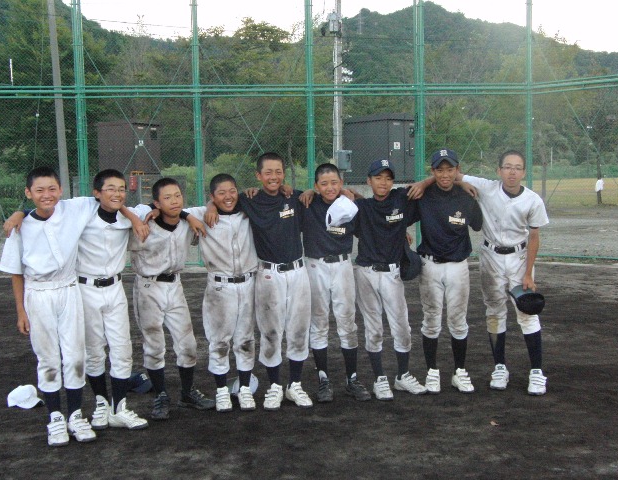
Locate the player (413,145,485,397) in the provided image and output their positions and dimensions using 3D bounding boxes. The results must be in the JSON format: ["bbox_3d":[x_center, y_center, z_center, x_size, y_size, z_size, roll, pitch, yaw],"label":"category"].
[{"bbox_3d":[0.964,0.202,5.746,0.540,1.659,0.400,0,5,8],"label":"player"}]

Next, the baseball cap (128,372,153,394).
[{"bbox_3d":[-1.220,0.994,5.894,0.250,0.130,0.180,2,6,35],"label":"baseball cap"}]

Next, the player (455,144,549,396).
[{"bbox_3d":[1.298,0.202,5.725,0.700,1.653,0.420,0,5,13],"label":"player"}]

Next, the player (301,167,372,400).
[{"bbox_3d":[0.185,0.271,5.590,0.520,1.576,0.400,-1,5,-2],"label":"player"}]

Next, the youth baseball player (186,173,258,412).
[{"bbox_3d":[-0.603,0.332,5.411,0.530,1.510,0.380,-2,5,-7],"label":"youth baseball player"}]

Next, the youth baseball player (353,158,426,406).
[{"bbox_3d":[0.540,0.249,5.651,0.540,1.597,0.400,-1,5,0],"label":"youth baseball player"}]

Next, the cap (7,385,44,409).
[{"bbox_3d":[-1.895,1.034,5.556,0.240,0.130,0.180,3,6,40],"label":"cap"}]

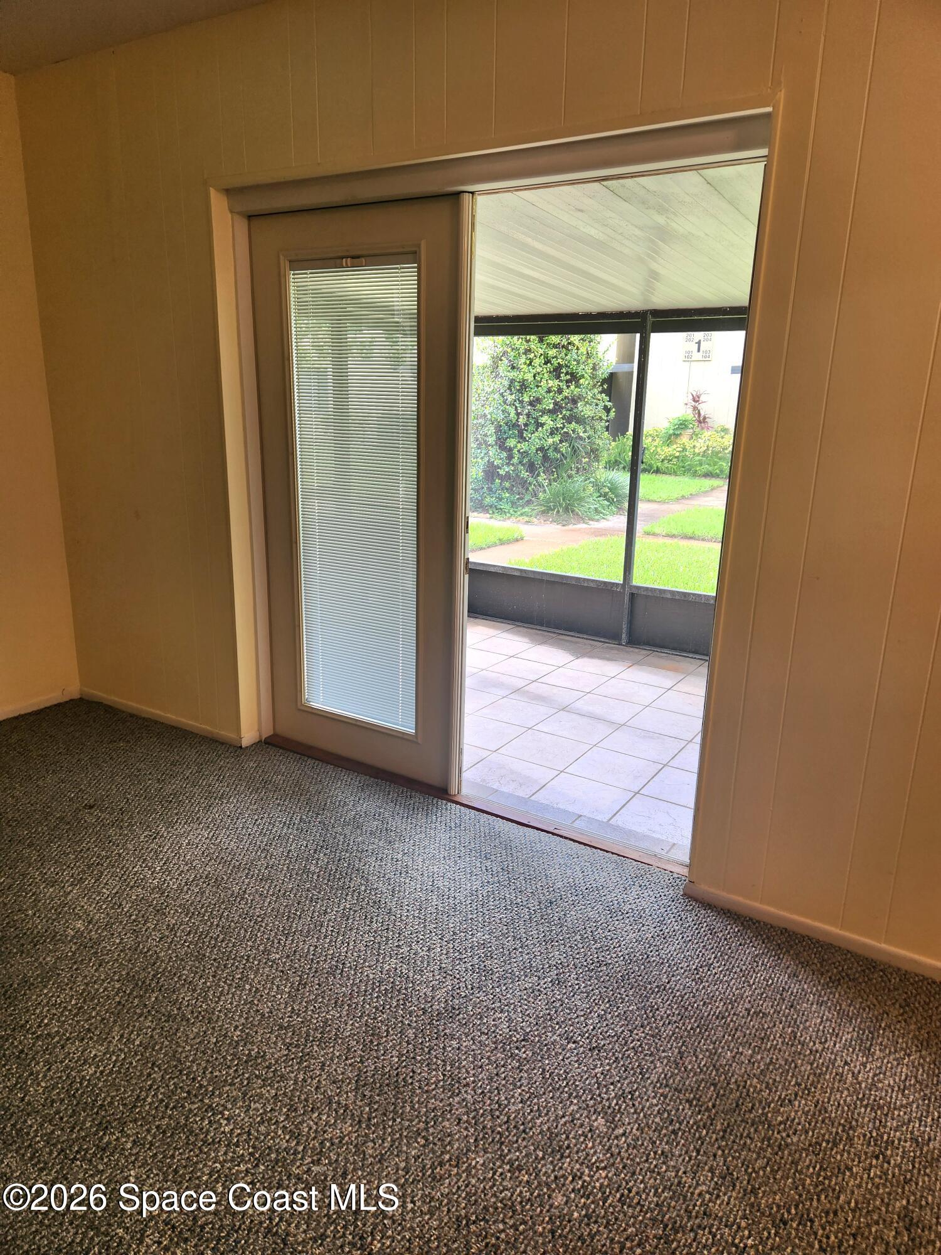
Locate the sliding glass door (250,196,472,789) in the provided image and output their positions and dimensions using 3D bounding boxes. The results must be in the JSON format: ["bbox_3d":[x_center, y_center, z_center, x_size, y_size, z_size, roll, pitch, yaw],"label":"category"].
[{"bbox_3d":[-0.410,-0.436,3.051,0.952,2.008,0.060,11,18,31],"label":"sliding glass door"}]

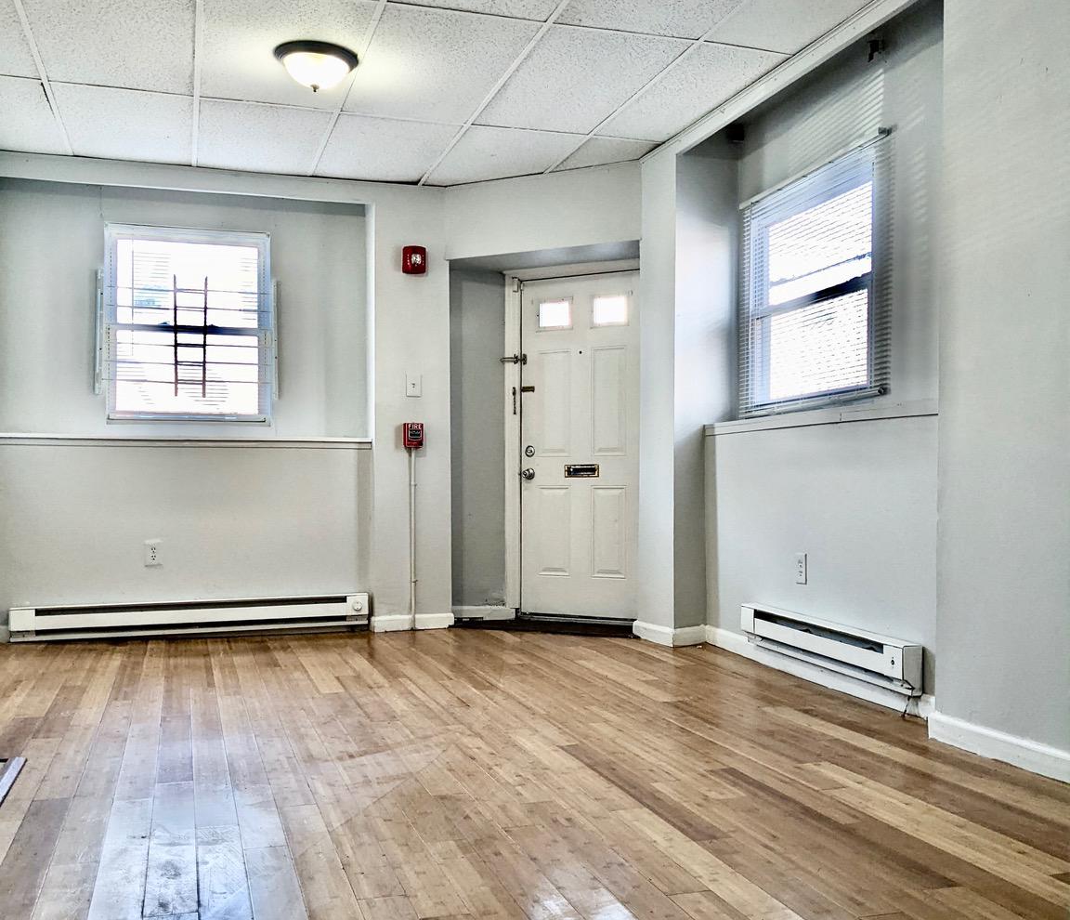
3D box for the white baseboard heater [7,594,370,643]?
[{"bbox_3d":[-1.812,0.832,5.971,1.830,0.177,0.070,0,-1,-19],"label":"white baseboard heater"}]

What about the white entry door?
[{"bbox_3d":[0.294,-0.073,6.454,0.810,1.990,0.045,-1,-1,28],"label":"white entry door"}]

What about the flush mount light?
[{"bbox_3d":[-0.862,-1.525,4.389,0.330,0.148,0.330,0,-1,-17],"label":"flush mount light"}]

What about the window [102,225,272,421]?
[{"bbox_3d":[-1.920,-0.741,6.195,0.880,1.080,0.045,0,-1,-17],"label":"window"}]

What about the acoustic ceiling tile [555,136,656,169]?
[{"bbox_3d":[0.357,-1.592,5.824,0.404,0.018,0.686,0,-1,-17],"label":"acoustic ceiling tile"}]

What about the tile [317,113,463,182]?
[{"bbox_3d":[-0.777,-1.590,5.711,0.607,0.018,1.151,0,-1,-17],"label":"tile"}]

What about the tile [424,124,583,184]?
[{"bbox_3d":[-0.194,-1.586,5.893,0.600,0.020,1.130,0,-1,-17],"label":"tile"}]

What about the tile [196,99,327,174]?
[{"bbox_3d":[-1.359,-1.591,5.528,0.607,0.018,1.151,0,-1,-17],"label":"tile"}]

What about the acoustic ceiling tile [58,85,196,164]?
[{"bbox_3d":[-1.933,-1.590,5.325,0.600,0.020,1.085,0,-1,-17],"label":"acoustic ceiling tile"}]

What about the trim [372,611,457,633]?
[{"bbox_3d":[-0.687,0.917,6.281,0.468,0.088,0.020,0,-1,-19],"label":"trim"}]

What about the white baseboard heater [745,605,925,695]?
[{"bbox_3d":[1.145,0.742,4.480,0.073,0.173,1.280,0,-1,-15],"label":"white baseboard heater"}]

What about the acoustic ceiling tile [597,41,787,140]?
[{"bbox_3d":[0.643,-1.604,4.915,0.404,0.018,1.210,0,-1,-17],"label":"acoustic ceiling tile"}]

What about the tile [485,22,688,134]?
[{"bbox_3d":[0.158,-1.605,4.773,0.600,0.020,1.210,0,-1,-17],"label":"tile"}]

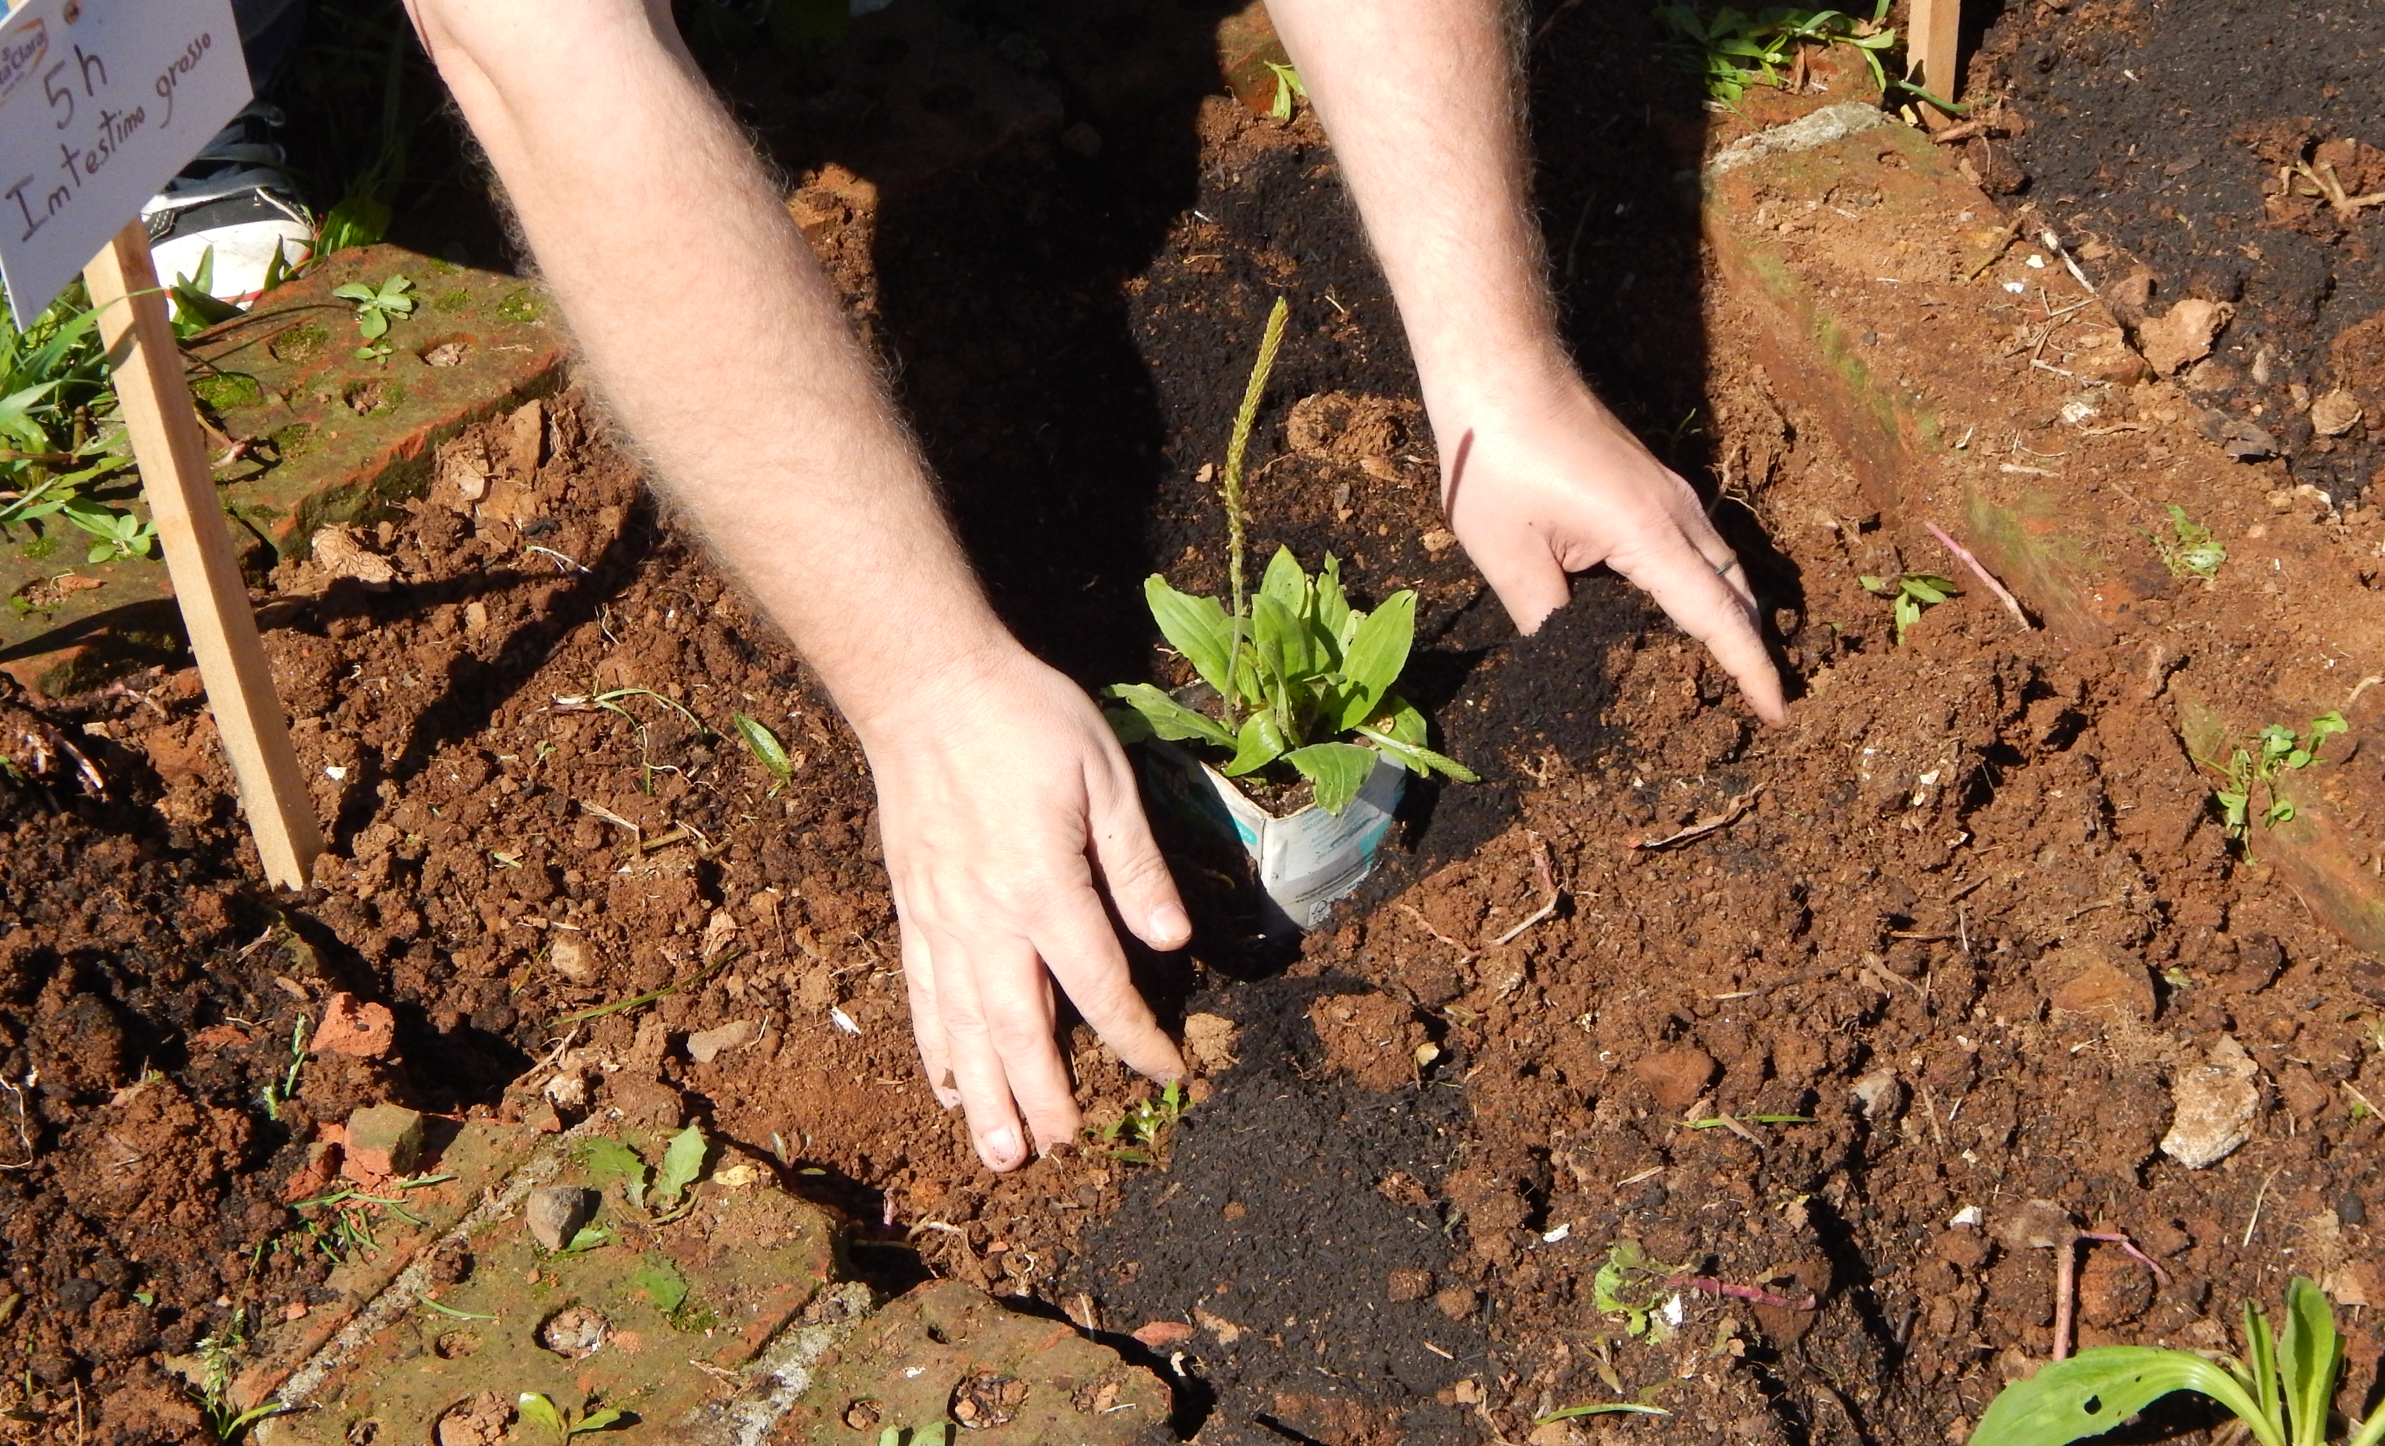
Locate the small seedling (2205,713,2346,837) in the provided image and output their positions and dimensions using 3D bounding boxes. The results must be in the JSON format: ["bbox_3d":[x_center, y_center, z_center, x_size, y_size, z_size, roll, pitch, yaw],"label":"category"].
[{"bbox_3d":[0.431,0.021,2.085,0.050,0.030,0.050,0,40,0],"label":"small seedling"}]

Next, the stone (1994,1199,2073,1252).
[{"bbox_3d":[0.301,0.180,1.873,0.028,0.015,0.023,-2,39,0],"label":"stone"}]

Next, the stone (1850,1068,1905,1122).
[{"bbox_3d":[0.252,0.136,1.926,0.021,0.018,0.022,-2,39,0],"label":"stone"}]

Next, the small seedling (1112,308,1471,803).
[{"bbox_3d":[0.036,-0.065,2.020,0.140,0.225,0.125,0,40,0],"label":"small seedling"}]

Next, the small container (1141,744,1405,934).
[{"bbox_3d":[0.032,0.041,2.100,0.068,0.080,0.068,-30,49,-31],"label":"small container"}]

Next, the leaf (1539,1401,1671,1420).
[{"bbox_3d":[0.146,0.244,1.857,0.047,0.006,0.006,-3,41,-4],"label":"leaf"}]

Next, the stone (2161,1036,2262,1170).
[{"bbox_3d":[0.368,0.137,1.893,0.036,0.032,0.056,-2,39,0],"label":"stone"}]

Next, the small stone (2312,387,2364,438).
[{"bbox_3d":[0.499,-0.135,2.280,0.023,0.014,0.022,0,40,0],"label":"small stone"}]

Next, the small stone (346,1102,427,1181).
[{"bbox_3d":[-0.296,0.154,1.919,0.030,0.024,0.026,-7,41,-8],"label":"small stone"}]

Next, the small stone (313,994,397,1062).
[{"bbox_3d":[-0.314,0.114,1.966,0.031,0.024,0.028,-2,39,0],"label":"small stone"}]

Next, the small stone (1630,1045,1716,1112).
[{"bbox_3d":[0.183,0.136,1.994,0.033,0.014,0.027,0,40,0],"label":"small stone"}]

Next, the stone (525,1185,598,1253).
[{"bbox_3d":[-0.228,0.179,1.891,0.026,0.021,0.023,0,40,0],"label":"stone"}]

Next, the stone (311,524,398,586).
[{"bbox_3d":[-0.355,-0.071,2.217,0.038,0.018,0.034,-2,39,0],"label":"stone"}]

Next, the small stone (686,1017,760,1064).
[{"bbox_3d":[-0.179,0.121,1.996,0.027,0.013,0.014,-13,42,-15],"label":"small stone"}]

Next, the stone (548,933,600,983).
[{"bbox_3d":[-0.239,0.091,2.030,0.019,0.015,0.018,0,40,0],"label":"stone"}]

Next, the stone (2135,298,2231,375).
[{"bbox_3d":[0.427,-0.167,2.260,0.041,0.029,0.040,-2,39,0],"label":"stone"}]

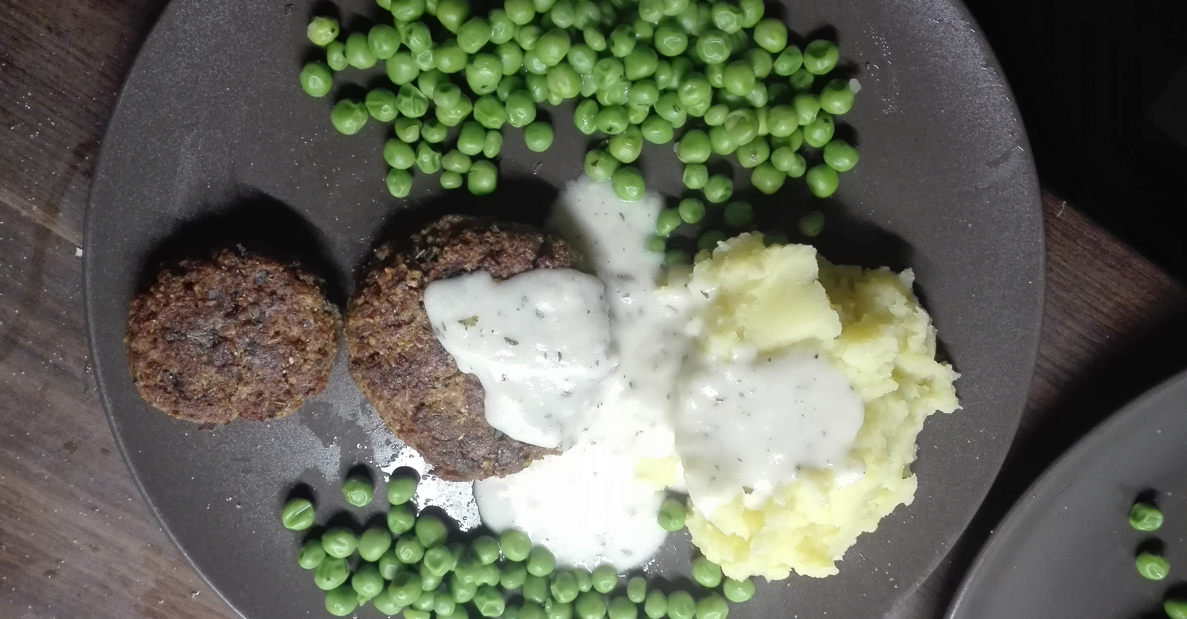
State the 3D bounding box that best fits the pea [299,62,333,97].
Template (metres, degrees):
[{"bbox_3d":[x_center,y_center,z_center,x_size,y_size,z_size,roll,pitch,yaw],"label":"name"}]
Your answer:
[{"bbox_3d":[-0.072,-0.060,0.222,0.009,0.009,0.009,0,101,-1],"label":"pea"}]

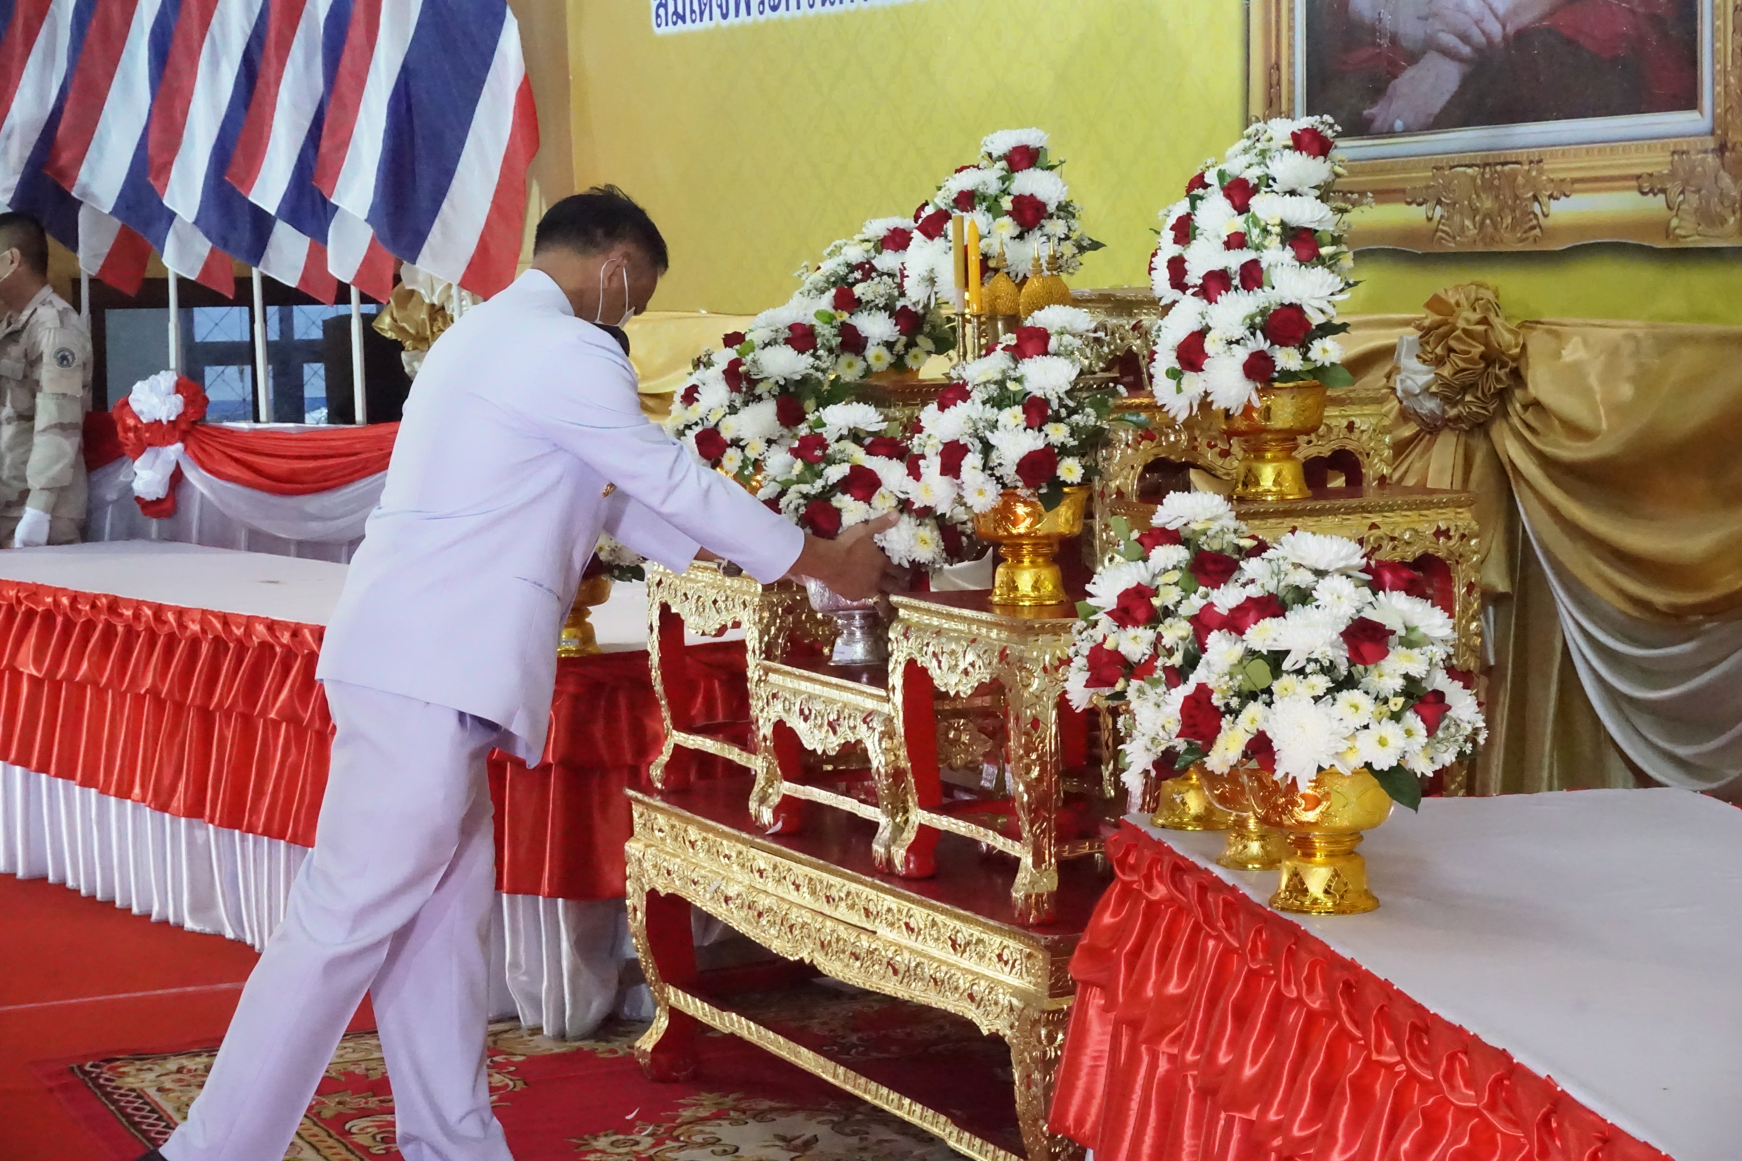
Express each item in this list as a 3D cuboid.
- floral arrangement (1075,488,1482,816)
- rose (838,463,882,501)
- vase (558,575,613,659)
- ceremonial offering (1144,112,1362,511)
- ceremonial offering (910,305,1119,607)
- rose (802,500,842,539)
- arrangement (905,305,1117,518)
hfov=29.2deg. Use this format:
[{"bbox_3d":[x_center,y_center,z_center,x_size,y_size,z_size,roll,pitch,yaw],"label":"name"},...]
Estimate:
[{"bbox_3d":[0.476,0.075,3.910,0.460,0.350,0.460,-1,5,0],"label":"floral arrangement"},{"bbox_3d":[-0.017,-0.164,5.580,0.070,0.064,0.060,0,5,10],"label":"rose"},{"bbox_3d":[-0.574,0.060,6.380,0.178,0.175,0.178,-1,5,0],"label":"vase"},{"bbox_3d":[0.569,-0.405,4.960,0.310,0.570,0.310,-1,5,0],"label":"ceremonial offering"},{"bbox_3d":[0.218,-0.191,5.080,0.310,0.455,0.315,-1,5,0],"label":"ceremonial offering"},{"bbox_3d":[-0.082,-0.103,5.600,0.066,0.064,0.060,-1,5,0],"label":"rose"},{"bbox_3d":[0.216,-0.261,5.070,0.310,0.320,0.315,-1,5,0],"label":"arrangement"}]

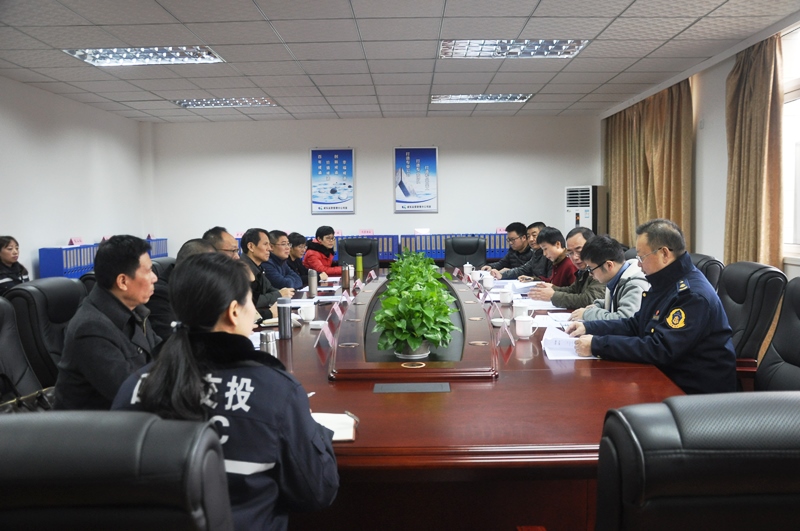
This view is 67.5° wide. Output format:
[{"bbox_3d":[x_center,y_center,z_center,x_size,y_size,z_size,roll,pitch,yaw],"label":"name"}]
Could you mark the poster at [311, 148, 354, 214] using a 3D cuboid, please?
[{"bbox_3d":[-0.931,-1.168,8.358,0.610,0.920,0.030,0,5,1],"label":"poster"}]

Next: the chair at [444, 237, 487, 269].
[{"bbox_3d":[0.788,0.216,7.064,0.610,1.090,0.670,-1,5,1],"label":"chair"}]

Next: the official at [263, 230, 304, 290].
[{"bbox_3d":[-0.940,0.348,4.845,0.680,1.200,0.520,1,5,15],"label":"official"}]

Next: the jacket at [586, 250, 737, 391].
[{"bbox_3d":[1.109,0.260,2.613,0.580,0.660,0.480,1,5,14],"label":"jacket"}]

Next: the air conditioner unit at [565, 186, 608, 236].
[{"bbox_3d":[2.443,-0.156,7.874,0.280,1.740,0.460,-3,6,-32],"label":"air conditioner unit"}]

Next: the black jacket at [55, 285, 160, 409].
[{"bbox_3d":[-0.899,0.366,2.176,0.540,0.620,0.480,-1,5,-5],"label":"black jacket"}]

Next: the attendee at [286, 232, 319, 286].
[{"bbox_3d":[-0.880,0.324,5.414,0.650,1.180,0.500,1,5,15],"label":"attendee"}]

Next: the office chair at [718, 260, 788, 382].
[{"bbox_3d":[1.709,0.523,3.451,0.670,1.090,0.610,-1,5,-2],"label":"office chair"}]

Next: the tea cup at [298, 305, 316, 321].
[{"bbox_3d":[-0.572,0.294,3.689,0.108,0.092,0.085,0,5,1],"label":"tea cup"}]

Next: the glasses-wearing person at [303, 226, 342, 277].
[{"bbox_3d":[-0.747,0.229,6.156,0.650,1.220,0.520,2,5,24],"label":"glasses-wearing person"}]

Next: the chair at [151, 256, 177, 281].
[{"bbox_3d":[-1.463,0.469,4.505,0.670,1.090,0.610,-1,5,1],"label":"chair"}]

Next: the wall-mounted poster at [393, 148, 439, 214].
[{"bbox_3d":[0.234,-1.219,8.491,0.610,0.910,0.030,-1,5,1],"label":"wall-mounted poster"}]

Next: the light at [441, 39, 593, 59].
[{"bbox_3d":[0.907,-1.791,4.915,1.190,0.080,0.560,-1,5,1],"label":"light"}]

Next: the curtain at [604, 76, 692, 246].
[{"bbox_3d":[2.833,-0.651,7.103,0.180,2.500,2.300,-1,5,1],"label":"curtain"}]

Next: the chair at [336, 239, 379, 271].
[{"bbox_3d":[-0.474,0.234,7.037,0.610,1.090,0.670,-1,5,1],"label":"chair"}]

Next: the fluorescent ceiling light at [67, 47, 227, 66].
[{"bbox_3d":[-2.089,-1.782,4.965,1.200,0.080,0.550,0,5,1],"label":"fluorescent ceiling light"}]

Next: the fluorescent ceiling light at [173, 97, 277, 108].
[{"bbox_3d":[-2.055,-1.950,7.133,1.190,0.080,0.560,-1,5,1],"label":"fluorescent ceiling light"}]

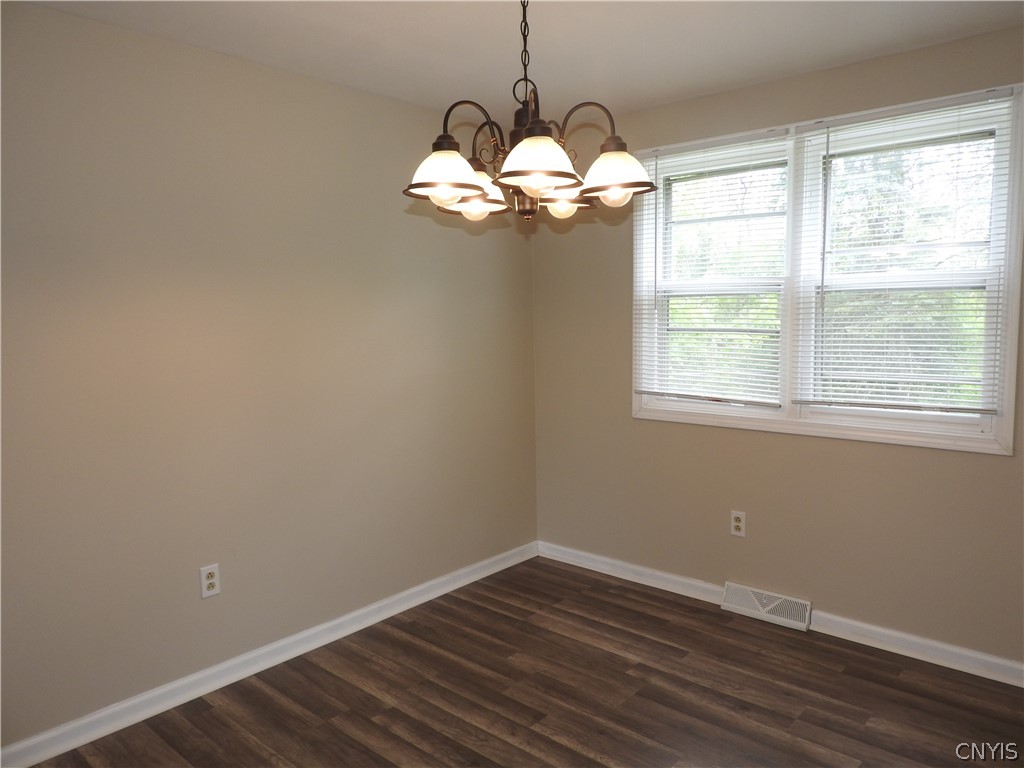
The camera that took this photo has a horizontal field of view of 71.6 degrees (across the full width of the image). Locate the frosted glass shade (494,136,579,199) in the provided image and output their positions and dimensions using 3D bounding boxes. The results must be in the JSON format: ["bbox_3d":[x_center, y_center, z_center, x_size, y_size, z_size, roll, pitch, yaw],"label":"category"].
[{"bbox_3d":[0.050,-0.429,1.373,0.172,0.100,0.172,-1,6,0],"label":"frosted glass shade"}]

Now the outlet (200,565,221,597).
[{"bbox_3d":[-1.144,0.750,2.701,0.009,0.115,0.070,4,7,41],"label":"outlet"}]

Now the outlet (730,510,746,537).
[{"bbox_3d":[1.065,0.661,3.344,0.070,0.115,0.009,4,7,41],"label":"outlet"}]

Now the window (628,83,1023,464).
[{"bbox_3d":[1.241,-0.446,3.106,1.611,1.336,0.100,4,7,41],"label":"window"}]

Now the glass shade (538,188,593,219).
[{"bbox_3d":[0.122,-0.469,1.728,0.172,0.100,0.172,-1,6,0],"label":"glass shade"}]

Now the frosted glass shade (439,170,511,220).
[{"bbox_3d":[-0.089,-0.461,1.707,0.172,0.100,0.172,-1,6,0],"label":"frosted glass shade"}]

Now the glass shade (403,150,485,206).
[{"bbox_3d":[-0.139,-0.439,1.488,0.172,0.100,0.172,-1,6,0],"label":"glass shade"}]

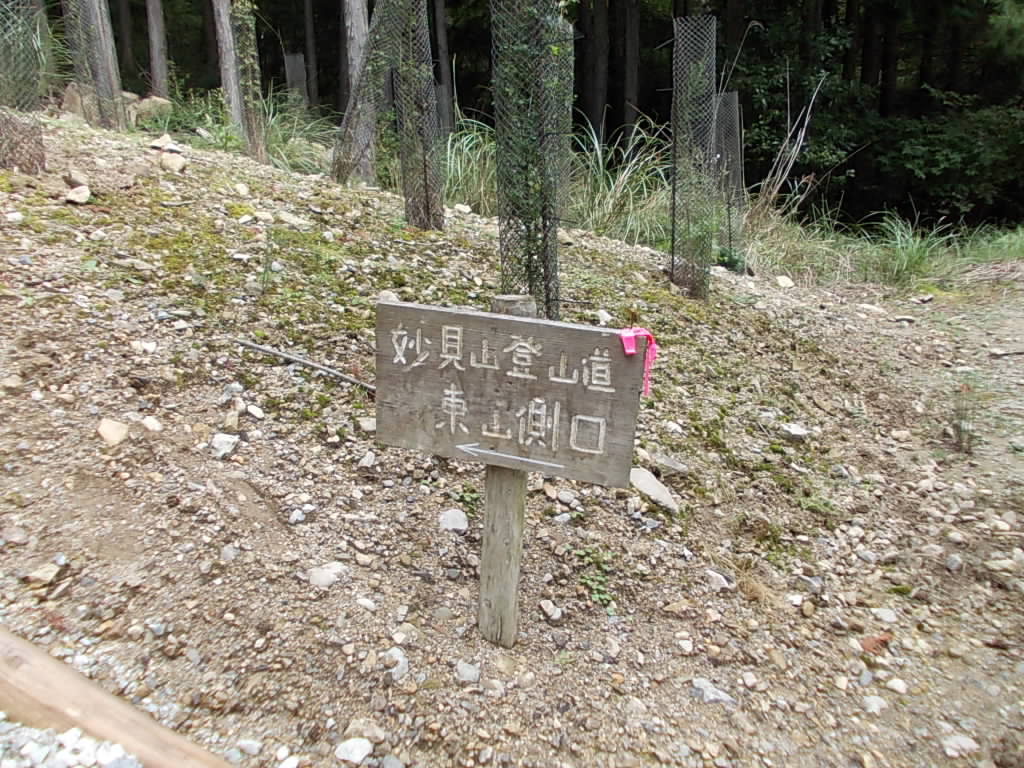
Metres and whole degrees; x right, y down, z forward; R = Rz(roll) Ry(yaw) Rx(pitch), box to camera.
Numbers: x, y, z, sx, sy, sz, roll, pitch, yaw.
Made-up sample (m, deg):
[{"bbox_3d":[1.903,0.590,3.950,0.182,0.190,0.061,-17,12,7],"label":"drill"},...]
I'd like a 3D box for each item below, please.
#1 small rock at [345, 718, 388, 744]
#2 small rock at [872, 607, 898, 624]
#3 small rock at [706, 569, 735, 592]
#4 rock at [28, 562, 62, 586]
[{"bbox_3d":[-0.302,0.722,1.720,0.085,0.038,0.055,-1,13,0],"label":"small rock"},{"bbox_3d":[1.082,0.671,2.400,0.068,0.035,0.050,-1,13,0],"label":"small rock"},{"bbox_3d":[0.630,0.594,2.502,0.078,0.045,0.065,4,18,15],"label":"small rock"},{"bbox_3d":[-1.179,0.481,2.093,0.082,0.042,0.065,-12,21,-31],"label":"rock"}]

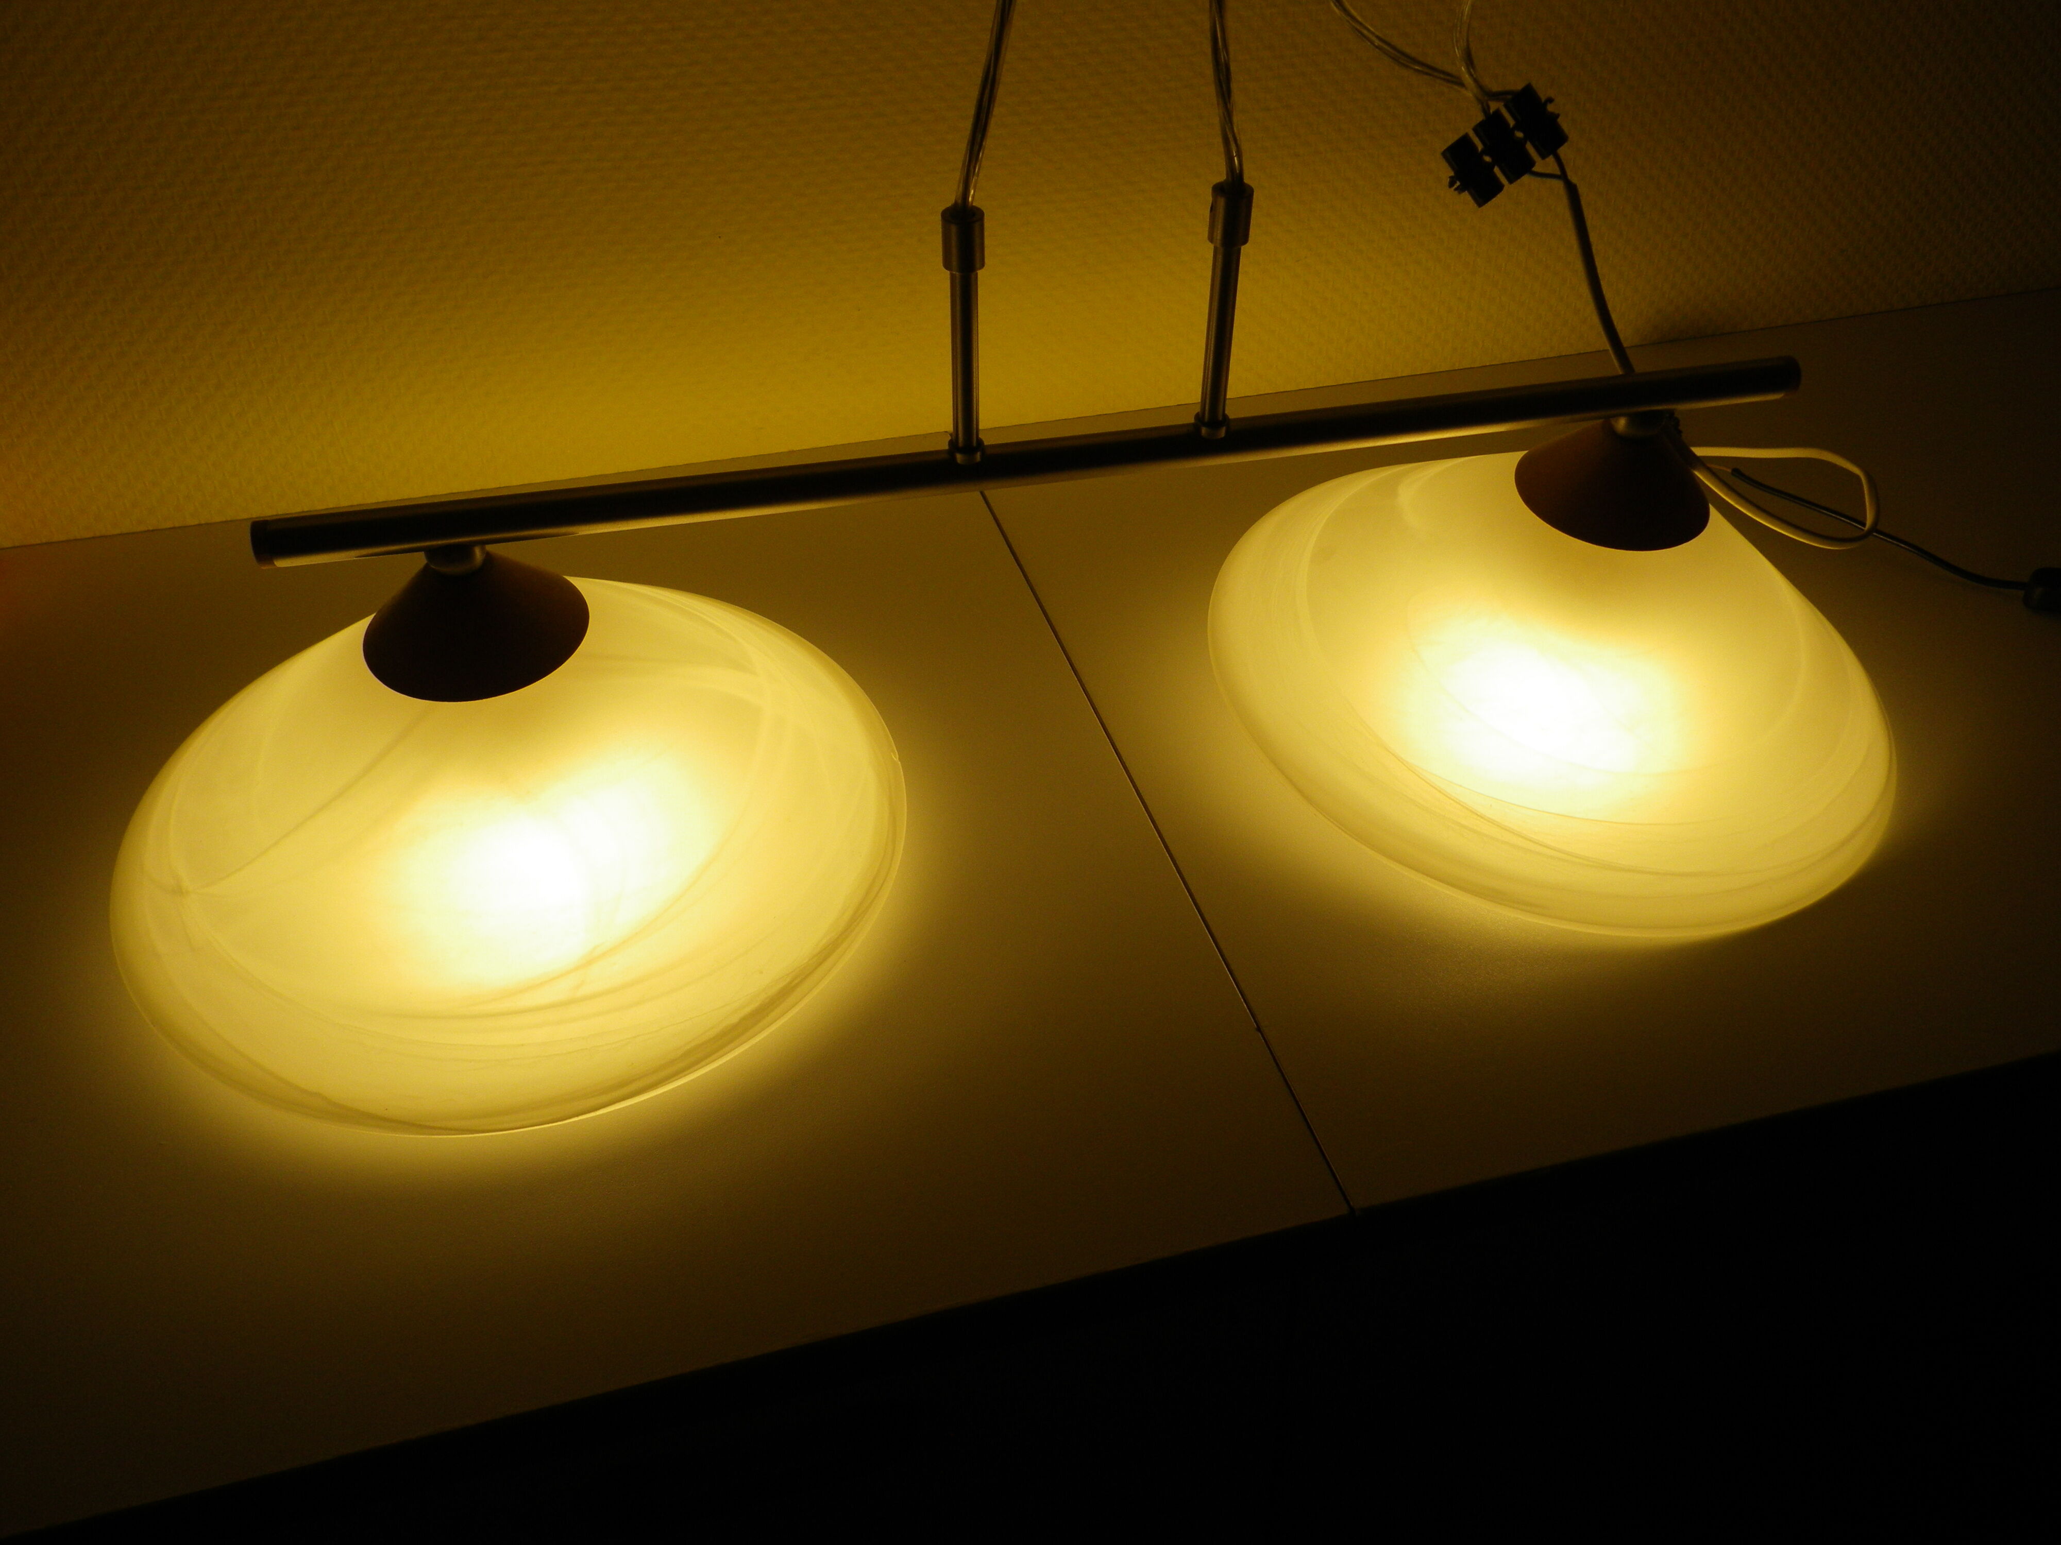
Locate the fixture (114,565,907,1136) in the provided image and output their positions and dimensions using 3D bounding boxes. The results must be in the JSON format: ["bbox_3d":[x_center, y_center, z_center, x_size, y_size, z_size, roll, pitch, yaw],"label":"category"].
[{"bbox_3d":[-0.207,-0.013,0.656,0.310,0.124,0.310,-7,42,-10],"label":"fixture"}]

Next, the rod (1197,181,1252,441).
[{"bbox_3d":[0.070,-0.166,0.597,0.014,0.092,0.014,-8,42,-9],"label":"rod"}]

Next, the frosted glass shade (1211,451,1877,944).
[{"bbox_3d":[0.237,-0.078,0.728,0.310,0.124,0.310,-5,44,-11],"label":"frosted glass shade"}]

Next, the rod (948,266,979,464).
[{"bbox_3d":[-0.023,-0.145,0.590,0.011,0.071,0.011,-8,42,-9],"label":"rod"}]

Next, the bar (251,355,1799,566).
[{"bbox_3d":[0.019,-0.119,0.624,0.589,0.017,0.017,-8,42,-9],"label":"bar"}]

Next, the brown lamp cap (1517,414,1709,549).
[{"bbox_3d":[0.244,-0.129,0.680,0.081,0.037,0.081,3,43,-3],"label":"brown lamp cap"}]

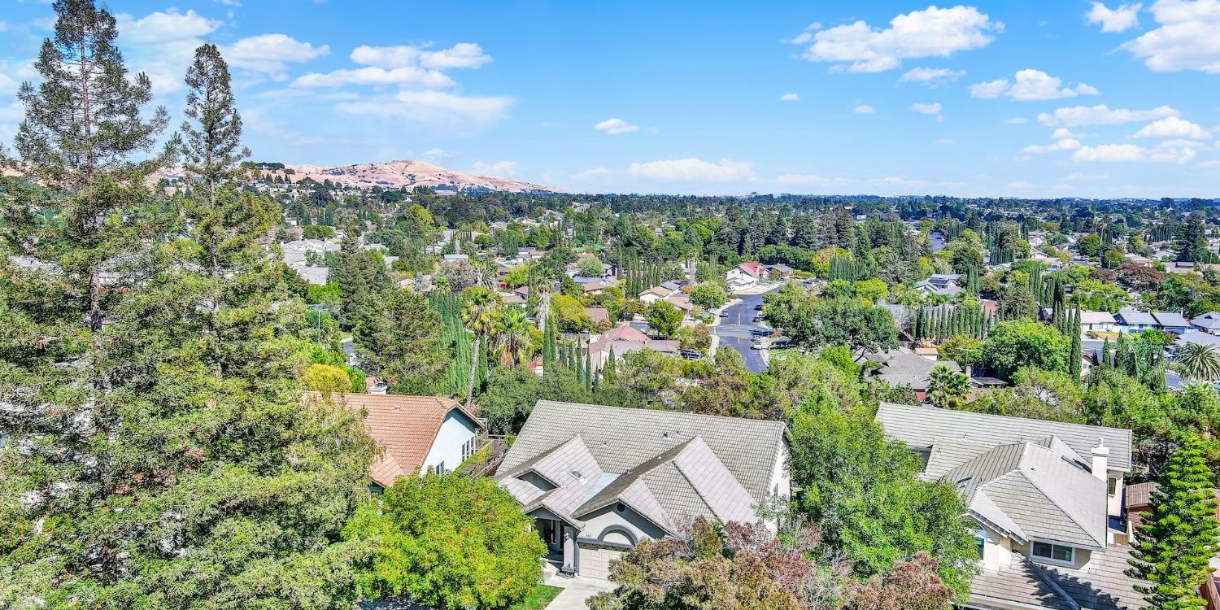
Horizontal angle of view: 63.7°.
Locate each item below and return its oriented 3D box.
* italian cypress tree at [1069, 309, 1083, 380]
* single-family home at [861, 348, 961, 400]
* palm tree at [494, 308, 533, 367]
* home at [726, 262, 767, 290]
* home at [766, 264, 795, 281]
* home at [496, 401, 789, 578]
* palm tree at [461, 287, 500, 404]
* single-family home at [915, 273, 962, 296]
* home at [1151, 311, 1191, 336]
[{"bbox_3d":[89.305,8.261,188.360,2.450,14.400,2.450,3,7,25],"label":"italian cypress tree"},{"bbox_3d":[48.616,12.205,164.235,16.500,5.300,18.500,1,6,7],"label":"single-family home"},{"bbox_3d":[-12.486,8.656,125.931,5.000,16.930,5.000,0,6,0],"label":"palm tree"},{"bbox_3d":[53.364,-11.236,388.269,15.500,8.300,16.000,1,6,2],"label":"home"},{"bbox_3d":[76.338,-15.075,438.979,14.000,5.700,13.000,2,6,12],"label":"home"},{"bbox_3d":[0.983,12.160,70.013,20.164,6.787,22.426,3,7,22],"label":"home"},{"bbox_3d":[-16.692,7.296,123.056,4.900,19.207,4.900,0,6,0],"label":"palm tree"},{"bbox_3d":[121.088,-6.839,363.250,16.300,7.000,13.500,1,6,4],"label":"single-family home"},{"bbox_3d":[152.261,4.901,266.822,8.000,5.300,13.500,2,6,12],"label":"home"}]

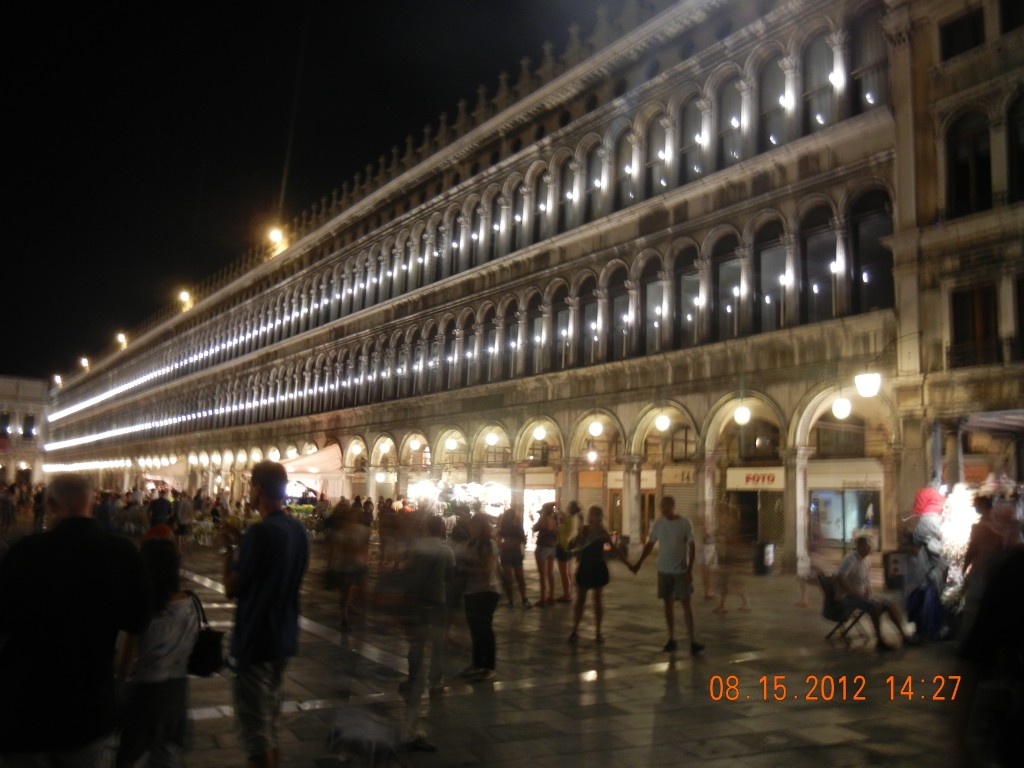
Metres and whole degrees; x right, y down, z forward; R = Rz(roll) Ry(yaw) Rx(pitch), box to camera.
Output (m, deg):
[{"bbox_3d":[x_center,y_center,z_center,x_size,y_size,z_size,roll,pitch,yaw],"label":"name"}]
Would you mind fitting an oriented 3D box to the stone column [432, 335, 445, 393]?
[{"bbox_3d":[-3.068,-0.870,37.667,0.400,2.490,0.390,7,-10,-34],"label":"stone column"}]

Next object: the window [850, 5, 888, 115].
[{"bbox_3d":[8.766,-7.867,21.598,0.250,2.800,1.060,7,-10,-34],"label":"window"}]

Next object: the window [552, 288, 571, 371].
[{"bbox_3d":[1.767,-1.907,30.919,0.250,2.940,1.060,7,-10,-34],"label":"window"}]

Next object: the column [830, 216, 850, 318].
[{"bbox_3d":[7.985,-2.855,21.497,0.360,2.480,0.360,8,-10,-34],"label":"column"}]

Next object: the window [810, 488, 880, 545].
[{"bbox_3d":[9.443,3.824,25.321,0.250,1.660,2.300,7,-10,-34],"label":"window"}]

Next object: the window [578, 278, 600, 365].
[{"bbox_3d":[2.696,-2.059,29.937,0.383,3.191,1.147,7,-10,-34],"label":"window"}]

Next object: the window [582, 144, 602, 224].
[{"bbox_3d":[2.832,-6.917,30.471,0.300,2.800,1.120,8,-10,-34],"label":"window"}]

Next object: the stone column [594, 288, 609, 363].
[{"bbox_3d":[2.952,-1.944,29.058,0.360,2.560,0.360,7,-10,-34],"label":"stone column"}]

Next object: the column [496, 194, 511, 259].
[{"bbox_3d":[-0.335,-6.114,34.594,0.400,2.650,0.390,7,-10,-34],"label":"column"}]

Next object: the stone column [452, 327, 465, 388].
[{"bbox_3d":[-2.292,-1.052,37.217,0.394,2.626,0.394,8,-10,-34],"label":"stone column"}]

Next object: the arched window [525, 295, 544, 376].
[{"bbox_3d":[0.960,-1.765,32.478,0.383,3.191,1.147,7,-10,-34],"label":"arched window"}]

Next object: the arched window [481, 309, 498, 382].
[{"bbox_3d":[-0.863,-1.513,34.761,0.260,2.970,1.070,7,-10,-34],"label":"arched window"}]

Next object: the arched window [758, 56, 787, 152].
[{"bbox_3d":[7.058,-7.557,24.094,0.250,2.760,1.060,7,-10,-34],"label":"arched window"}]

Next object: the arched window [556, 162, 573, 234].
[{"bbox_3d":[1.939,-6.822,32.347,0.323,2.747,1.071,8,-10,-34],"label":"arched window"}]

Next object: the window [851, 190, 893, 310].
[{"bbox_3d":[8.629,-3.147,21.047,0.300,2.950,1.170,8,-10,-34],"label":"window"}]

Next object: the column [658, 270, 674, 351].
[{"bbox_3d":[4.612,-2.165,26.420,0.400,2.470,0.390,7,-10,-34],"label":"column"}]

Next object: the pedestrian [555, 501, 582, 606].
[{"bbox_3d":[0.960,2.809,14.944,0.420,1.665,0.430,-1,-9,21],"label":"pedestrian"}]

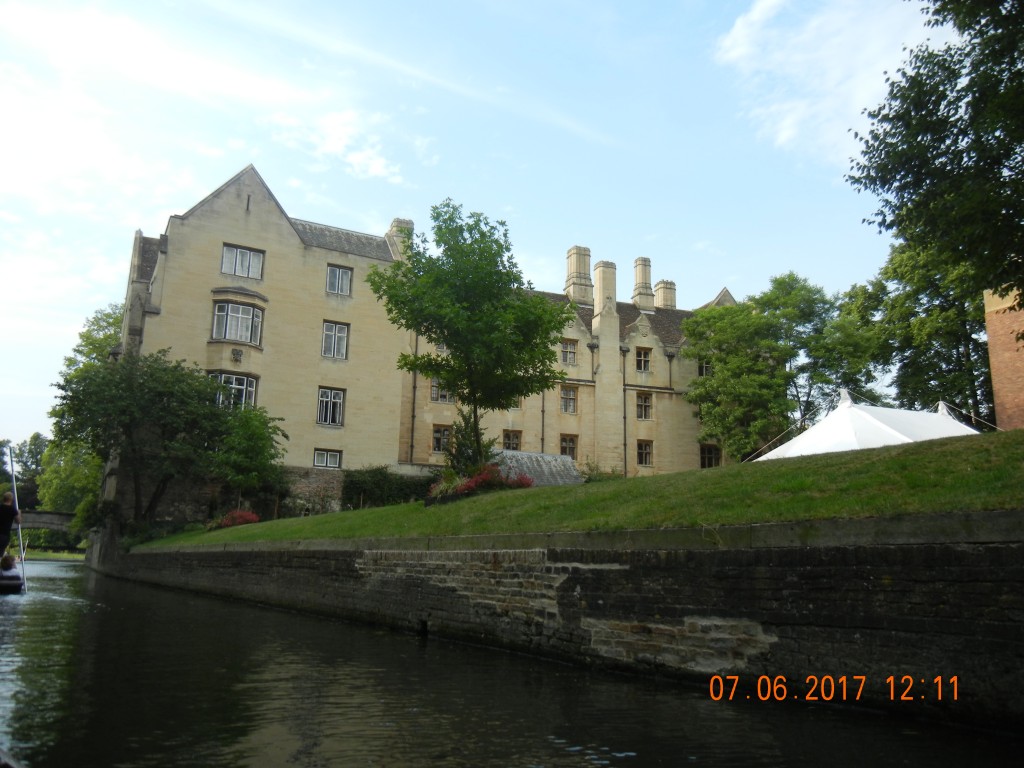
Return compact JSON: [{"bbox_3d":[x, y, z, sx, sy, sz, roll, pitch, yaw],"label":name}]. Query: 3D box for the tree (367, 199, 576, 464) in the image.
[{"bbox_3d":[-1.722,-2.045,37.665,8.918,12.421,8.300,2,-12,-3],"label":"tree"}]

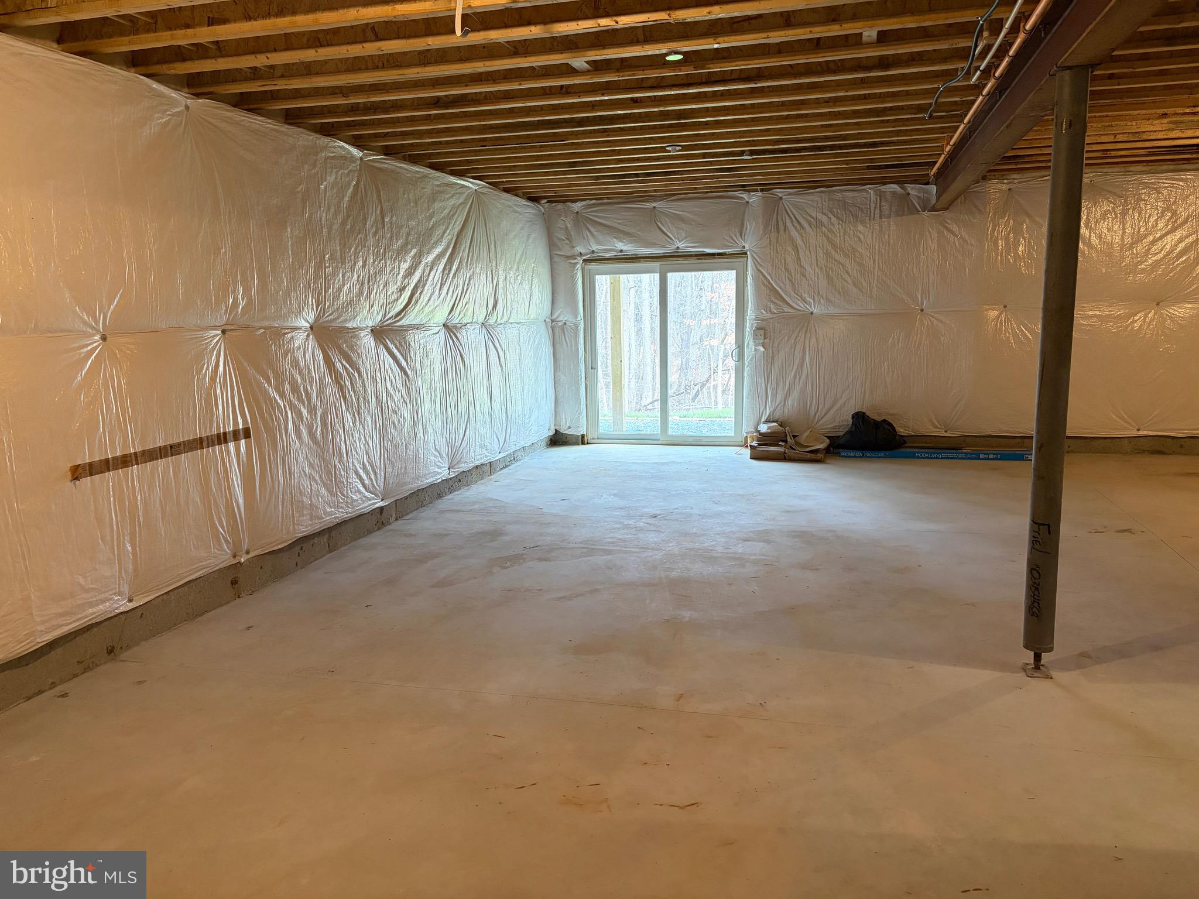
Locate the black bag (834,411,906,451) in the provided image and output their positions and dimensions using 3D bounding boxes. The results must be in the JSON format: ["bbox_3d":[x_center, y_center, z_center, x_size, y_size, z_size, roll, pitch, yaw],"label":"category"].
[{"bbox_3d":[2.830,-0.201,9.364,0.690,0.390,0.380,1,9,15],"label":"black bag"}]

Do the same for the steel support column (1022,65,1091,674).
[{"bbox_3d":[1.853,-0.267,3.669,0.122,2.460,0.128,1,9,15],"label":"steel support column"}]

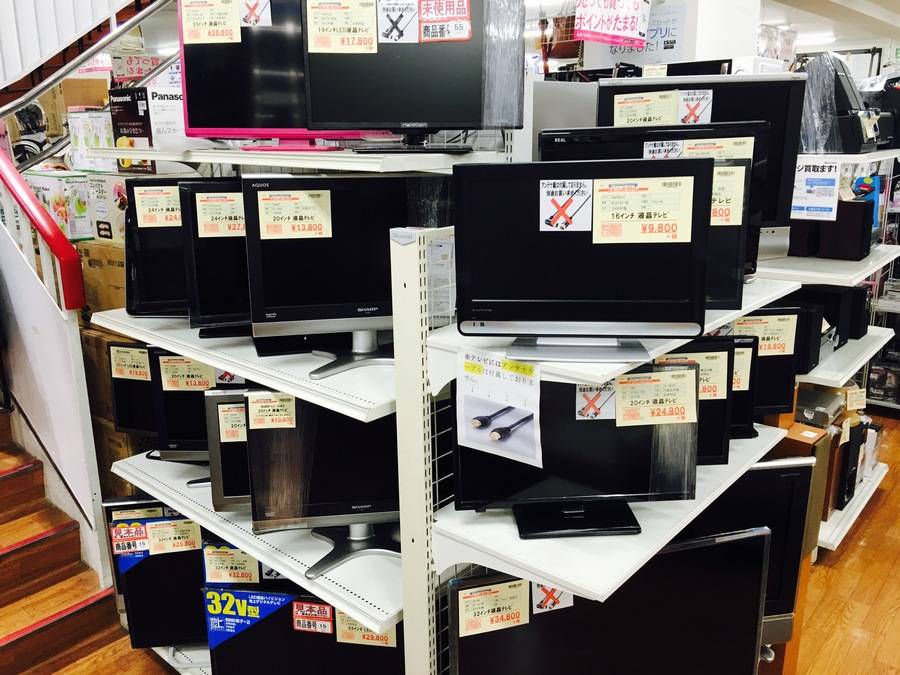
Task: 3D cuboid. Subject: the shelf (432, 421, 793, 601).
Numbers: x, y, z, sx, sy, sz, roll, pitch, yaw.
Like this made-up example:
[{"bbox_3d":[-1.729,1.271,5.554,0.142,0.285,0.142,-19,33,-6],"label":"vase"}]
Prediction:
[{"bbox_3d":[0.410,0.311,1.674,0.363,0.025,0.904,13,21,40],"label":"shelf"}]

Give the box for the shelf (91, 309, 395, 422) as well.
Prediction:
[{"bbox_3d":[-0.451,0.004,2.005,1.209,0.034,0.445,13,21,40],"label":"shelf"}]

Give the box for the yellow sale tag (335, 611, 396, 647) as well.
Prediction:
[{"bbox_3d":[-0.216,0.749,1.950,0.153,0.100,0.005,1,16,7],"label":"yellow sale tag"}]

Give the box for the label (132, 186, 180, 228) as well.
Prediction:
[{"bbox_3d":[-0.716,-0.329,1.900,0.153,0.100,0.005,-2,16,-3],"label":"label"}]

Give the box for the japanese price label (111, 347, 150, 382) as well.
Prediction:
[{"bbox_3d":[-1.000,0.083,2.370,0.148,0.102,0.008,3,16,13],"label":"japanese price label"}]

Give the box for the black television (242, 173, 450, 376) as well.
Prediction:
[{"bbox_3d":[-0.184,-0.142,1.660,0.493,0.415,0.210,-3,16,-9],"label":"black television"}]

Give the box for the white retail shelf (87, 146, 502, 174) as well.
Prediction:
[{"bbox_3d":[-0.439,-0.436,1.820,1.180,0.035,0.350,13,21,40],"label":"white retail shelf"}]

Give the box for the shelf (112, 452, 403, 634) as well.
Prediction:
[{"bbox_3d":[-0.444,0.464,2.131,1.202,0.034,0.447,13,21,40],"label":"shelf"}]

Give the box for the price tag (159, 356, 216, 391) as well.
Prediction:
[{"bbox_3d":[-0.730,0.101,2.110,0.153,0.100,0.005,-1,16,1],"label":"price tag"}]

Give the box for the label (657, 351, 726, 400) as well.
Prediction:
[{"bbox_3d":[0.491,0.081,1.535,0.148,0.102,0.008,-2,16,-4],"label":"label"}]

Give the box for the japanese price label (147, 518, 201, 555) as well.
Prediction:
[{"bbox_3d":[-0.812,0.590,2.225,0.148,0.102,0.008,-3,16,-9],"label":"japanese price label"}]

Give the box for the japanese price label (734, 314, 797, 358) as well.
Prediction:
[{"bbox_3d":[0.753,-0.004,1.800,0.153,0.100,0.005,-3,16,-7],"label":"japanese price label"}]

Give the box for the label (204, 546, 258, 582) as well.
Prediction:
[{"bbox_3d":[-0.602,0.633,2.085,0.148,0.102,0.008,0,16,1],"label":"label"}]

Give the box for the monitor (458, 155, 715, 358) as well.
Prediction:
[{"bbox_3d":[0.206,-0.134,1.240,0.390,0.309,0.170,-1,16,0],"label":"monitor"}]

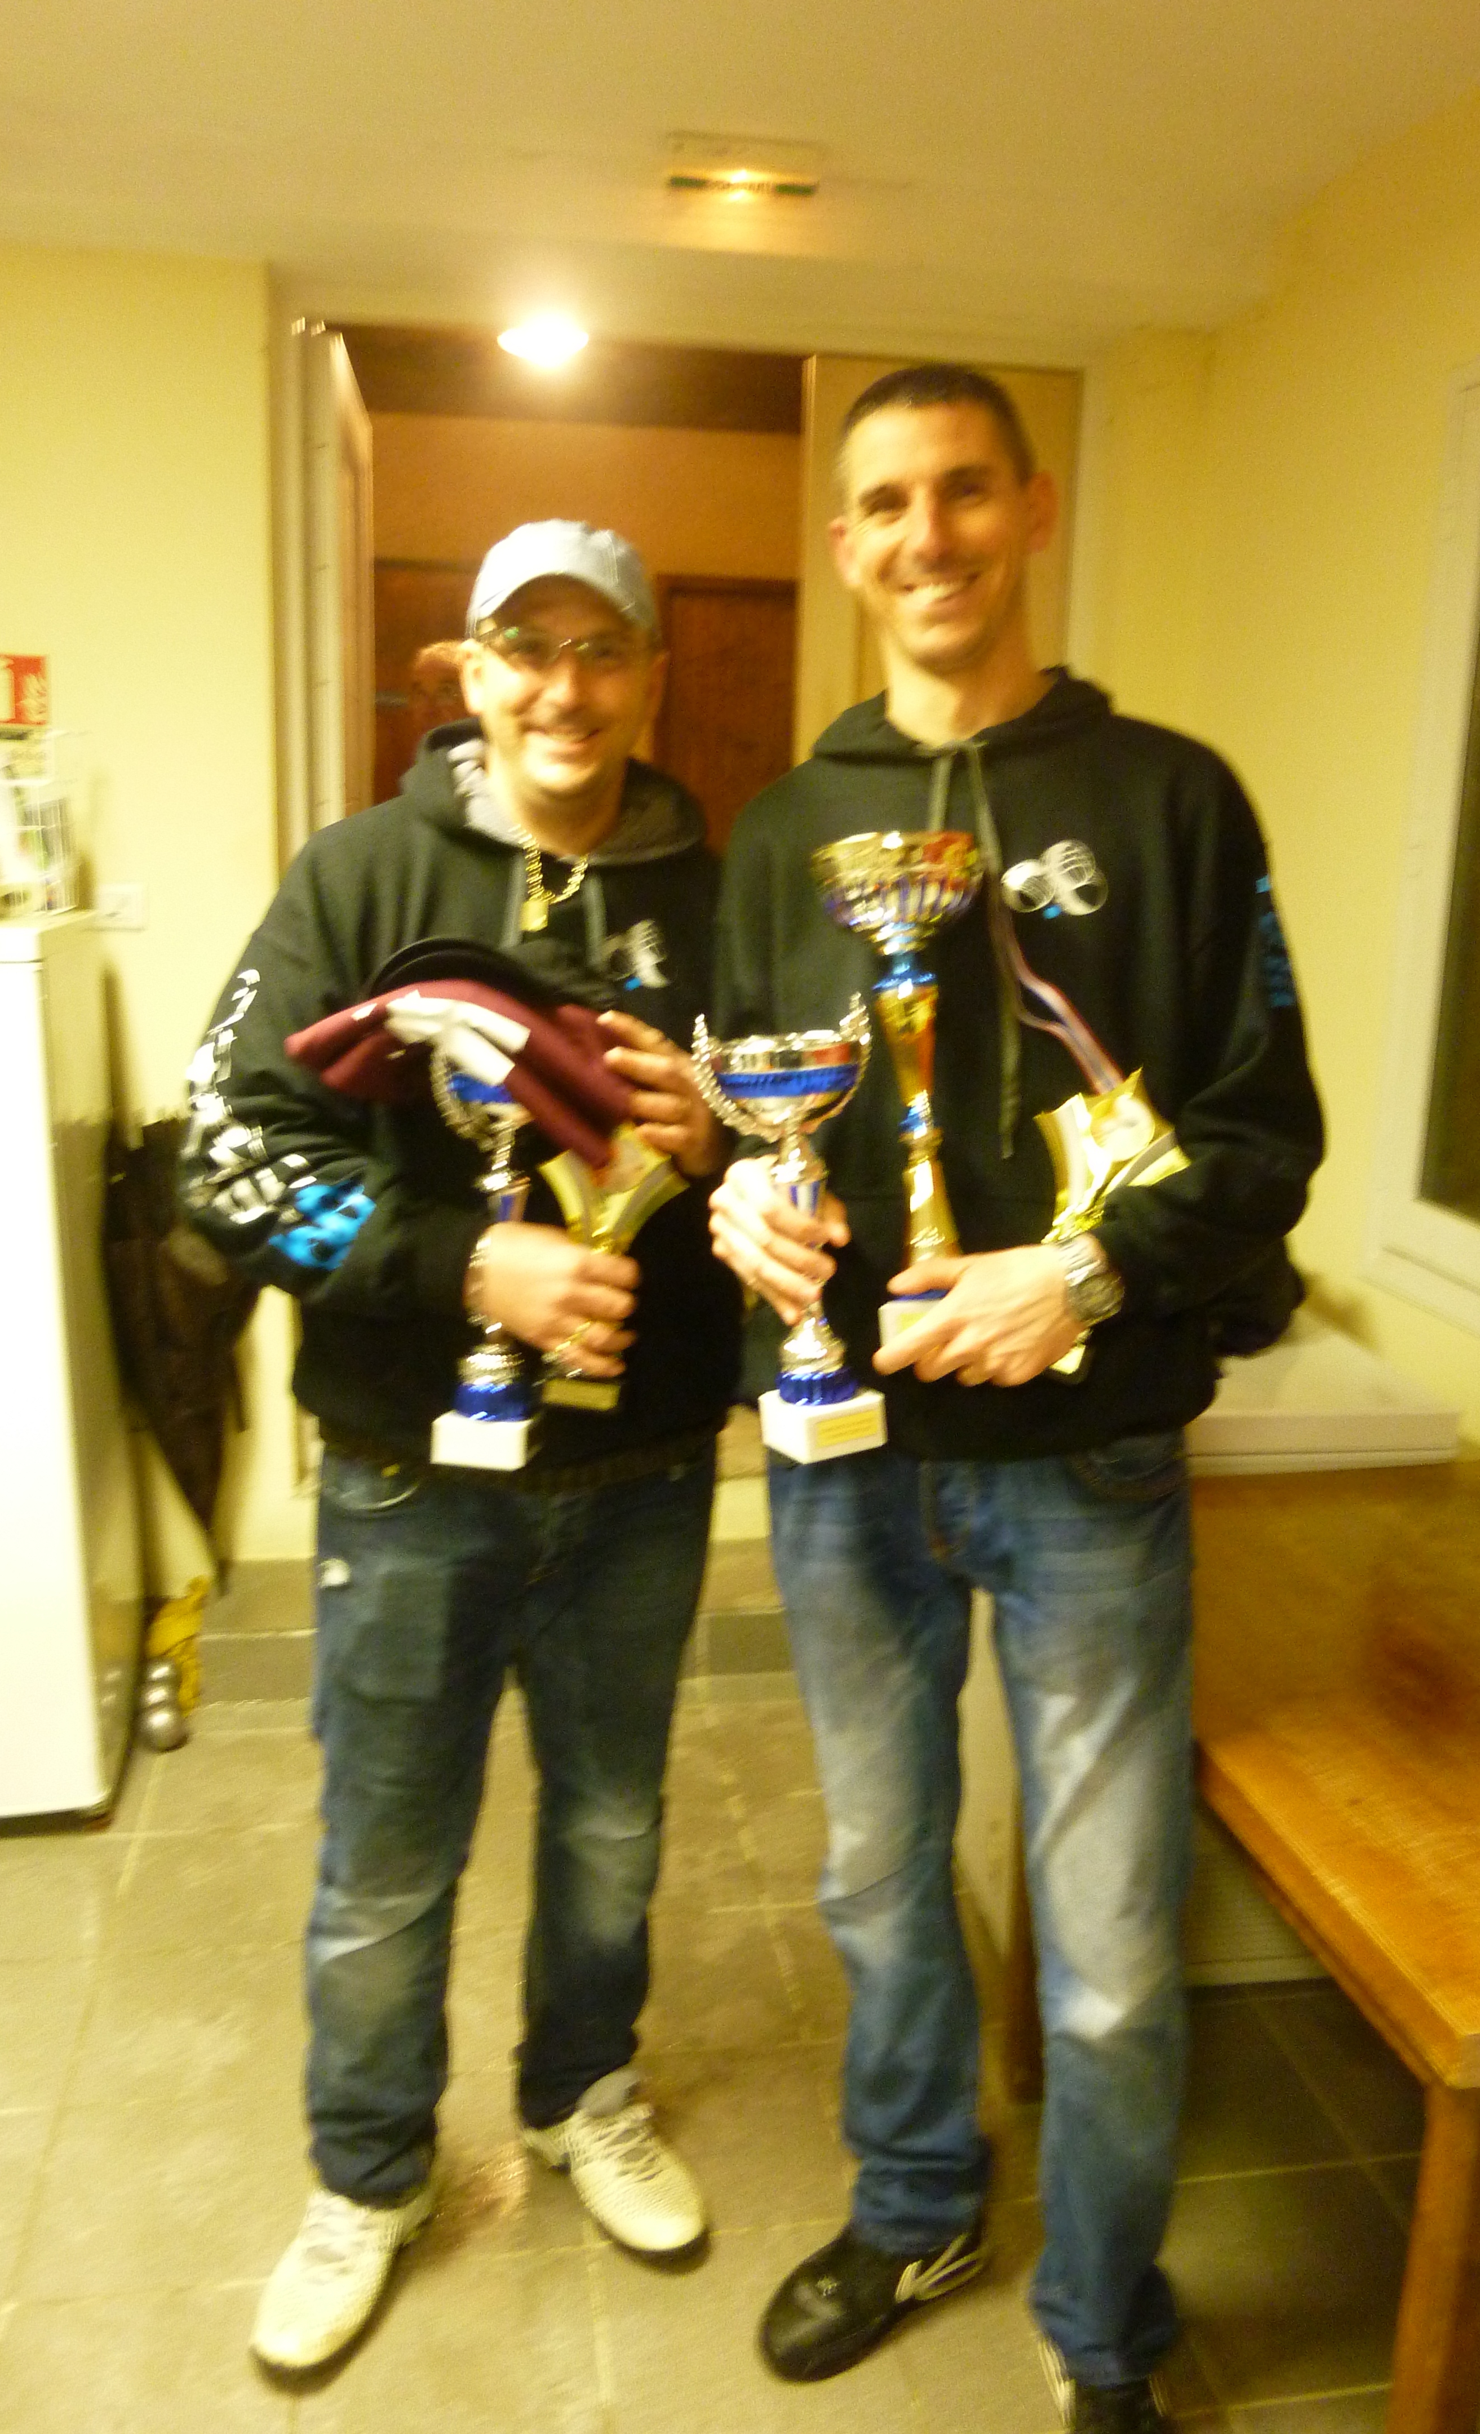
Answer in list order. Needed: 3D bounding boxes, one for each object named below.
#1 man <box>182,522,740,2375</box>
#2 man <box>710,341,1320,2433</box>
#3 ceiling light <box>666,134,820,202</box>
[{"bbox_3d":[-0.260,0.253,1.743,0.550,1.770,0.420,-3,13,-19],"label":"man"},{"bbox_3d":[0.230,0.252,1.579,0.540,1.860,0.430,5,13,19],"label":"man"},{"bbox_3d":[-0.007,-1.426,2.399,0.215,0.060,0.110,-1,12,-10],"label":"ceiling light"}]

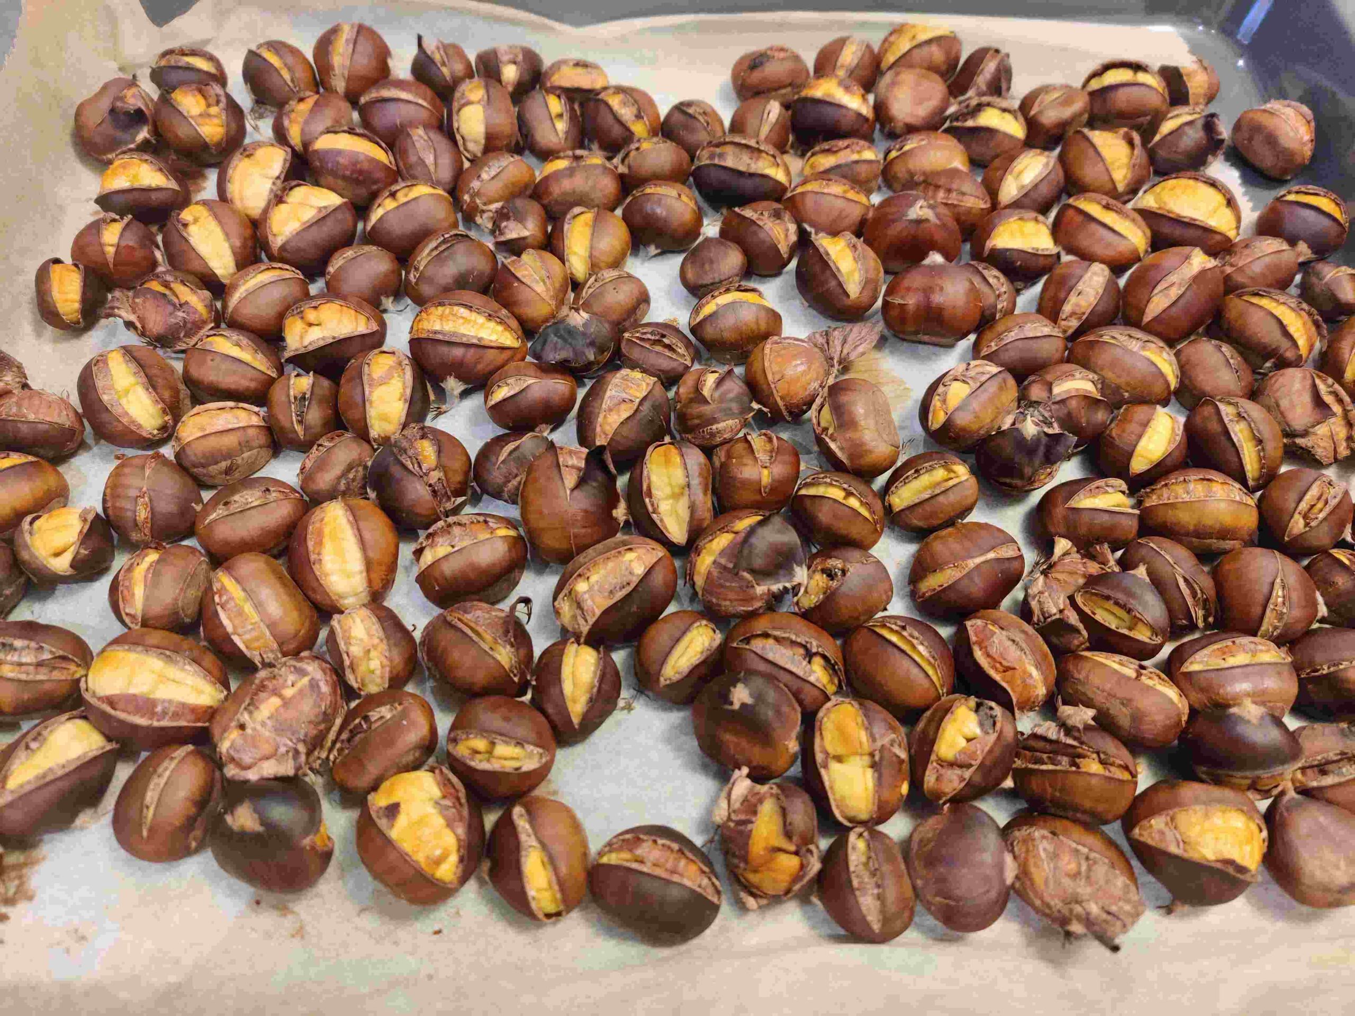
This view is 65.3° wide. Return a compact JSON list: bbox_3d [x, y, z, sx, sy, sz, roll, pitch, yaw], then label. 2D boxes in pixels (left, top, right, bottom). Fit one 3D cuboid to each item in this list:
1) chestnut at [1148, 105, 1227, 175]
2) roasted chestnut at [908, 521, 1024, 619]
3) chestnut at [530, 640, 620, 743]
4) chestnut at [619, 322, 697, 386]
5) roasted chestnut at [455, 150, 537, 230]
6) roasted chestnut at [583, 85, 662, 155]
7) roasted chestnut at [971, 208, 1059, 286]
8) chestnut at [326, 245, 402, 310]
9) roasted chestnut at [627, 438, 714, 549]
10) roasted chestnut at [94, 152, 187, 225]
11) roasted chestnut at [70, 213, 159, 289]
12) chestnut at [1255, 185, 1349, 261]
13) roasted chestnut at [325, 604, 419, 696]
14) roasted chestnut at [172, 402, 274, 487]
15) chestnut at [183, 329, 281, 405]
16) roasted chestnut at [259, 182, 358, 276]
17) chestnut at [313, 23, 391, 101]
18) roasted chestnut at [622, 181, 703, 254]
[{"bbox_3d":[0.187,-0.135,0.388,0.028,0.022,0.025,-30,62,-18],"label":"chestnut"},{"bbox_3d":[0.080,0.017,0.294,0.032,0.025,0.027,-21,60,-13],"label":"roasted chestnut"},{"bbox_3d":[-0.026,0.046,0.269,0.023,0.020,0.027,-1,58,0],"label":"chestnut"},{"bbox_3d":[-0.006,-0.048,0.327,0.026,0.018,0.018,27,62,16],"label":"chestnut"},{"bbox_3d":[-0.062,-0.109,0.364,0.026,0.023,0.029,37,65,21],"label":"roasted chestnut"},{"bbox_3d":[-0.020,-0.140,0.382,0.030,0.023,0.026,30,63,17],"label":"roasted chestnut"},{"bbox_3d":[0.114,-0.088,0.357,0.029,0.024,0.028,0,57,0],"label":"roasted chestnut"},{"bbox_3d":[-0.106,-0.078,0.357,0.025,0.021,0.022,-8,58,-5],"label":"chestnut"},{"bbox_3d":[-0.002,-0.004,0.296,0.024,0.025,0.033,-7,58,-4],"label":"roasted chestnut"},{"bbox_3d":[-0.191,-0.114,0.377,0.031,0.024,0.026,3,60,1],"label":"roasted chestnut"},{"bbox_3d":[-0.185,-0.084,0.347,0.026,0.022,0.027,28,62,16],"label":"roasted chestnut"},{"bbox_3d":[0.217,-0.099,0.368,0.029,0.024,0.027,13,61,7],"label":"chestnut"},{"bbox_3d":[-0.084,0.039,0.290,0.025,0.021,0.026,-22,62,-12],"label":"roasted chestnut"},{"bbox_3d":[-0.137,-0.019,0.318,0.029,0.024,0.026,-8,58,-5],"label":"roasted chestnut"},{"bbox_3d":[-0.142,-0.045,0.338,0.031,0.022,0.025,17,62,10],"label":"chestnut"},{"bbox_3d":[-0.126,-0.096,0.362,0.034,0.028,0.031,-33,63,-20],"label":"roasted chestnut"},{"bbox_3d":[-0.123,-0.169,0.401,0.028,0.025,0.032,-4,58,-2],"label":"chestnut"},{"bbox_3d":[-0.006,-0.103,0.371,0.028,0.022,0.025,10,61,6],"label":"roasted chestnut"}]

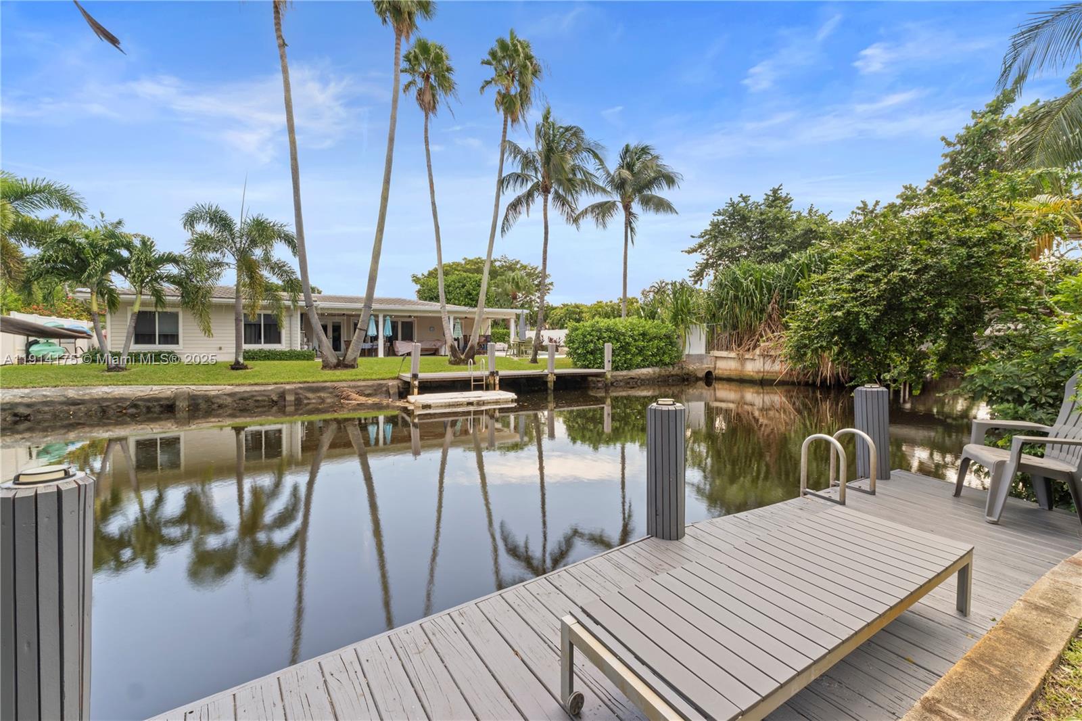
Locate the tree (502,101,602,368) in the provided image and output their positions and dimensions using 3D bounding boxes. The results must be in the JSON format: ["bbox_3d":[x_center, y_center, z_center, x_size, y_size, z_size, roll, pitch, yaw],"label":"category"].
[{"bbox_3d":[0.589,-6.751,24.151,5.481,13.749,5.200,0,2,0],"label":"tree"}]

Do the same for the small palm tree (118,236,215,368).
[{"bbox_3d":[-12.824,-2.007,15.400,2.550,4.450,2.550,-1,2,-31],"label":"small palm tree"}]

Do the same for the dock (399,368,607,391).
[{"bbox_3d":[-1.236,0.894,19.093,9.250,0.750,1.900,-1,2,-32],"label":"dock"}]

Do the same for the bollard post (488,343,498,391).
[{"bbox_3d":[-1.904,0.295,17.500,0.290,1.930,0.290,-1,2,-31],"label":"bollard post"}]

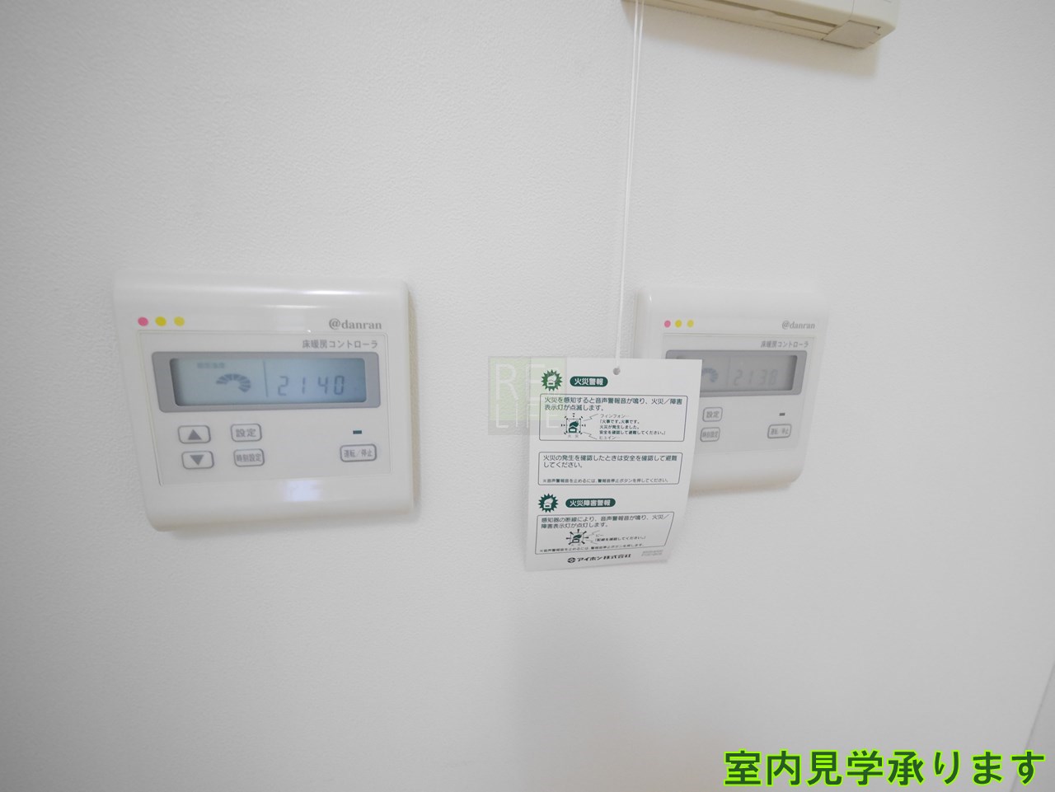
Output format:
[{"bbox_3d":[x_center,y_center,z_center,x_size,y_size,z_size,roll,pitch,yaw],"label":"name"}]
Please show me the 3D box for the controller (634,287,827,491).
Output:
[{"bbox_3d":[0.122,-0.003,0.262,0.120,0.120,0.019,-1,12,-12],"label":"controller"}]

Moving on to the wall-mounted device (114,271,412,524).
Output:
[{"bbox_3d":[-0.119,0.003,0.211,0.120,0.120,0.019,-1,12,-12],"label":"wall-mounted device"}]

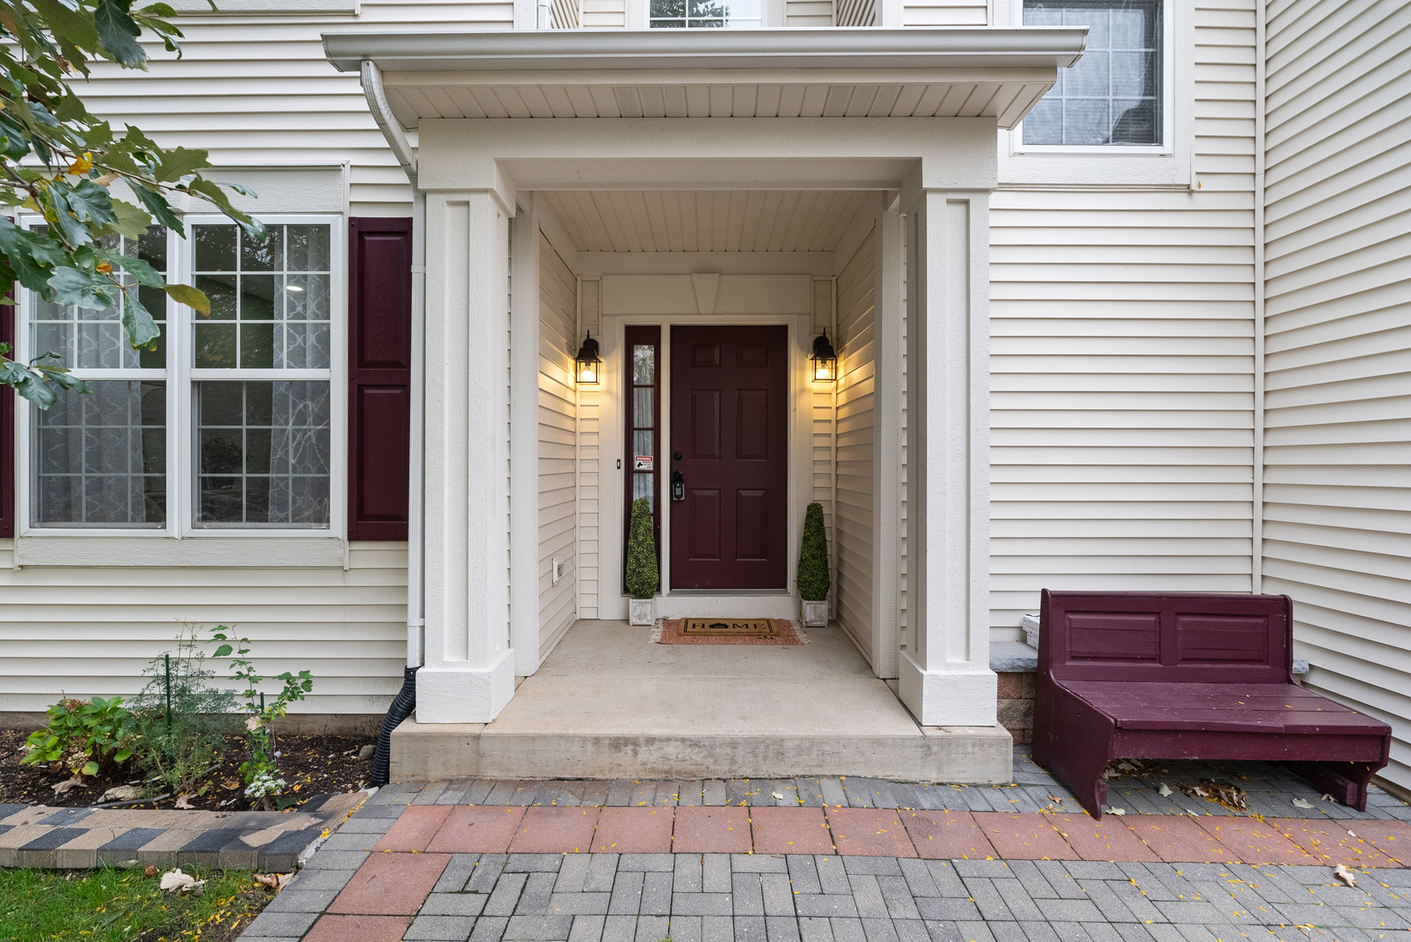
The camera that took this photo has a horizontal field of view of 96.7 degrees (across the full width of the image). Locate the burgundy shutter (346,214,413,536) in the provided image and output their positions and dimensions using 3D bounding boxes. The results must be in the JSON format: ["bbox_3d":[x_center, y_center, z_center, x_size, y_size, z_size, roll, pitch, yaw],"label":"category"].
[{"bbox_3d":[-1.795,-0.505,3.480,0.360,1.790,0.040,0,1,0],"label":"burgundy shutter"}]

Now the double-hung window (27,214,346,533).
[{"bbox_3d":[-2.925,-0.525,3.520,1.790,1.790,0.100,0,1,0],"label":"double-hung window"}]

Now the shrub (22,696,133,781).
[{"bbox_3d":[-3.100,1.310,3.120,0.550,0.410,0.500,0,1,0],"label":"shrub"}]

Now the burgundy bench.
[{"bbox_3d":[2.145,0.980,2.760,1.130,0.820,0.590,0,1,0],"label":"burgundy bench"}]

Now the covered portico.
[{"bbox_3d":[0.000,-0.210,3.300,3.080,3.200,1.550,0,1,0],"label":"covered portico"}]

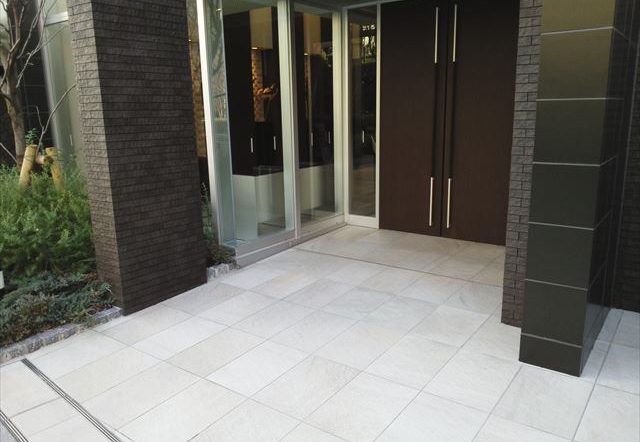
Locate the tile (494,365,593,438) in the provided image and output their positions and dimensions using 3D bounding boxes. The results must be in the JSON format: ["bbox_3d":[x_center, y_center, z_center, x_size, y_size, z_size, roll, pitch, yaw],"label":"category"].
[{"bbox_3d":[1.258,1.000,2.797,0.400,0.020,0.600,8,17,36],"label":"tile"}]

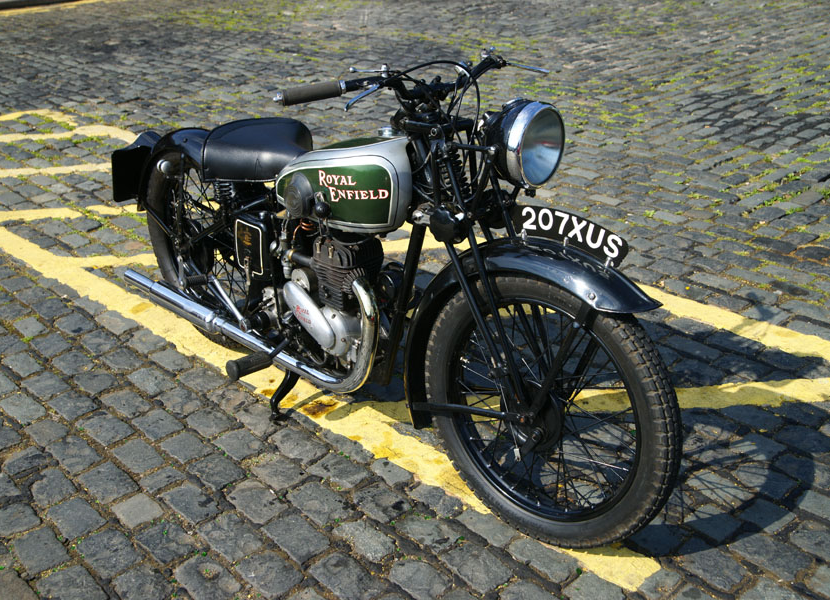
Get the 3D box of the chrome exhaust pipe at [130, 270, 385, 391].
[{"bbox_3d":[-0.525,-0.040,2.537,0.170,0.315,1.200,-22,32,-39],"label":"chrome exhaust pipe"}]

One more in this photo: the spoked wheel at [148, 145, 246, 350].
[{"bbox_3d":[-0.671,-0.160,2.838,0.100,0.660,0.660,-22,32,-39],"label":"spoked wheel"}]

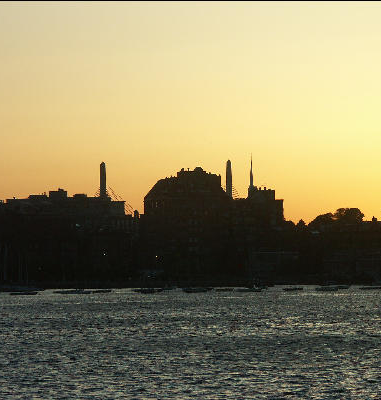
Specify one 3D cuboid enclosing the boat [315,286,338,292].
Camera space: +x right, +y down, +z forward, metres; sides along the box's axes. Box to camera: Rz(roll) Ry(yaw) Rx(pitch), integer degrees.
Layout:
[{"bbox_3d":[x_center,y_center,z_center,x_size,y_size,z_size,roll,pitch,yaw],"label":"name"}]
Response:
[{"bbox_3d":[33.841,22.271,640.000,6.100,1.450,2.200,0,-2,0],"label":"boat"}]

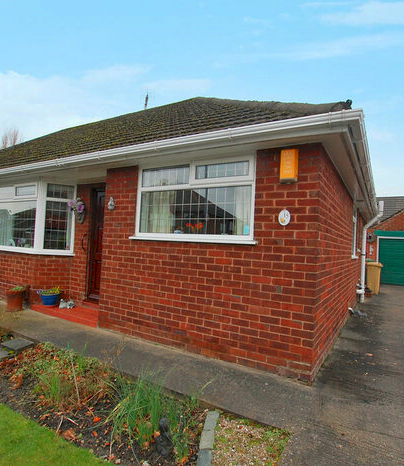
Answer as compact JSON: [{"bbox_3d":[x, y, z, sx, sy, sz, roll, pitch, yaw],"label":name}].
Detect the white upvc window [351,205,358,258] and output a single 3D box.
[{"bbox_3d":[3.445,0.003,6.570,0.120,1.180,1.250,1,-3,32],"label":"white upvc window"}]

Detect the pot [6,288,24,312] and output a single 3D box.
[{"bbox_3d":[-3.242,1.190,5.078,0.270,0.320,0.270,1,-3,30],"label":"pot"}]

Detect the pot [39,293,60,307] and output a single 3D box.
[{"bbox_3d":[-2.670,1.189,5.144,0.300,0.170,0.300,3,-3,0],"label":"pot"}]

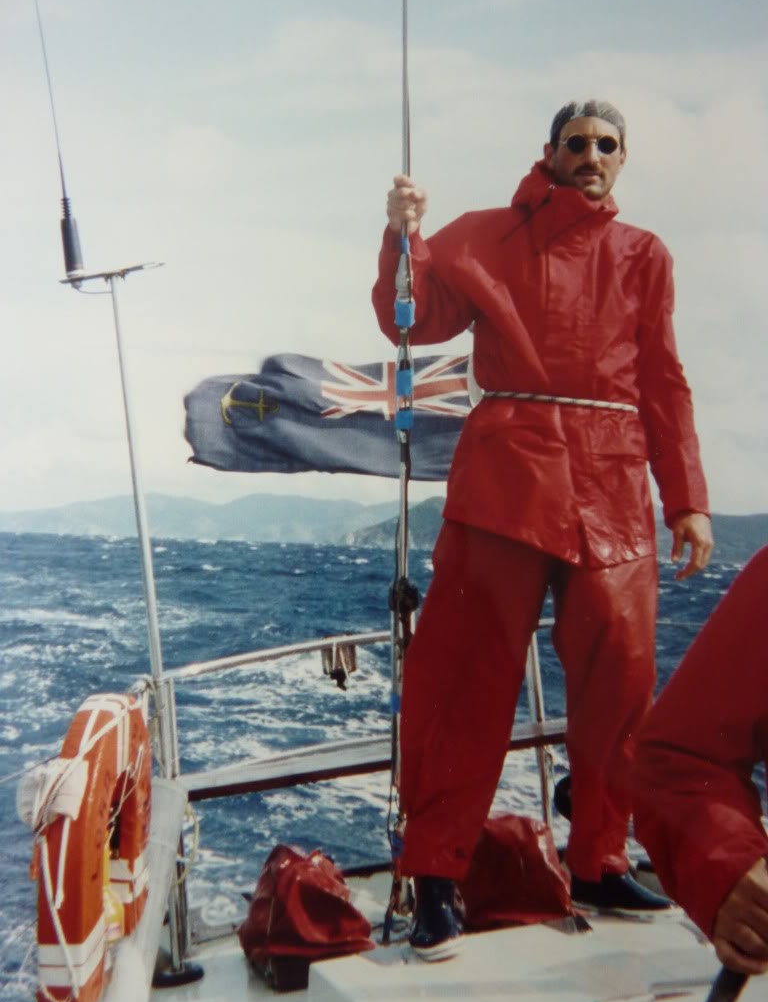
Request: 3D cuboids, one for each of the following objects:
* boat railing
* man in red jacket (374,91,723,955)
[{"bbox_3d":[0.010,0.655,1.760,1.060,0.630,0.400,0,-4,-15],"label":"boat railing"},{"bbox_3d":[0.342,0.022,1.575,0.710,1.810,0.500,2,-3,7],"label":"man in red jacket"}]

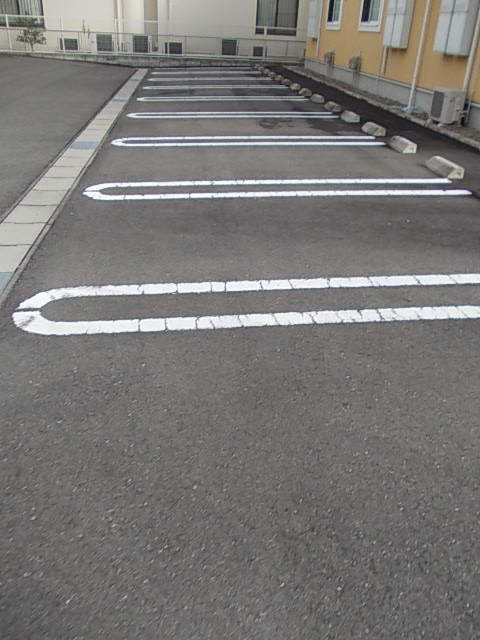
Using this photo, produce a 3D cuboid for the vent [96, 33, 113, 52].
[{"bbox_3d":[-5.359,-10.959,20.474,0.620,0.630,0.100,-5,30,-14],"label":"vent"}]

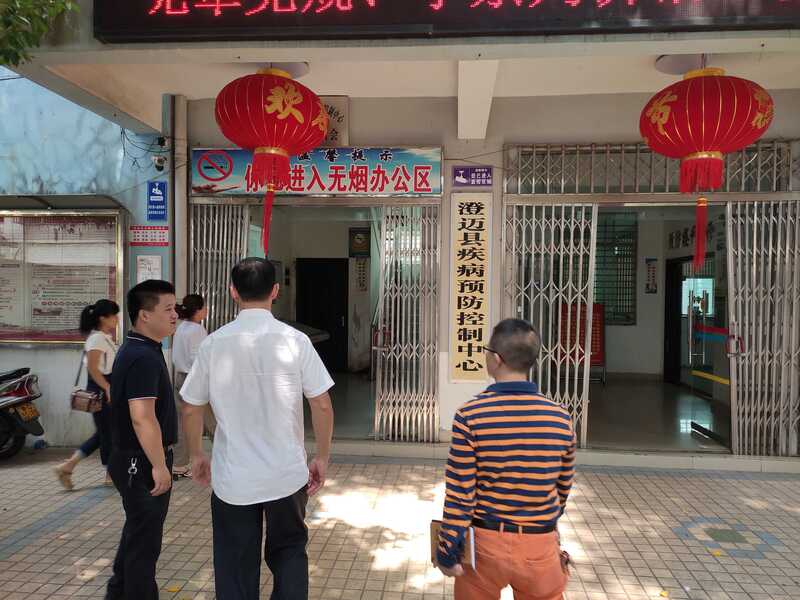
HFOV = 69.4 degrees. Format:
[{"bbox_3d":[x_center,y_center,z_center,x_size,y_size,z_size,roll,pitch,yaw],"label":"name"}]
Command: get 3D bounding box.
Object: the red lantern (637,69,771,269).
[{"bbox_3d":[2.068,-0.888,3.930,0.805,1.385,0.805,0,1,5],"label":"red lantern"}]

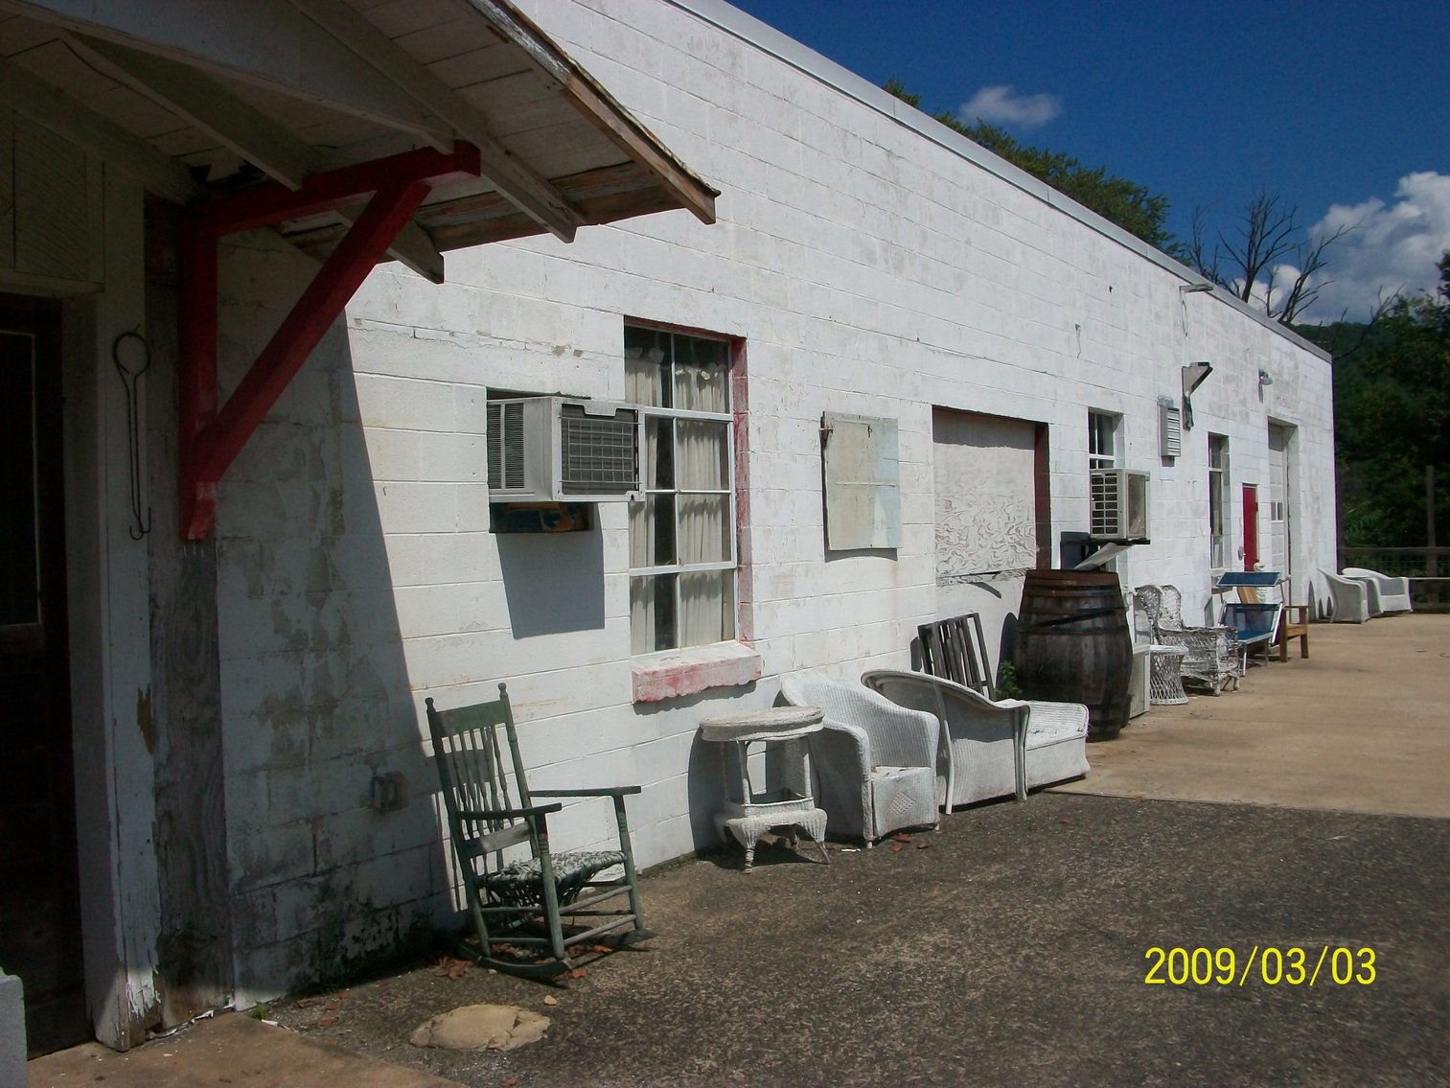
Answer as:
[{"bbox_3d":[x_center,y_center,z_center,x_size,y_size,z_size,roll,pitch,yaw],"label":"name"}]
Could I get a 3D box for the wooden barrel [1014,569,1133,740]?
[{"bbox_3d":[2.612,0.825,10.698,0.870,1.234,0.870,-2,0,32],"label":"wooden barrel"}]

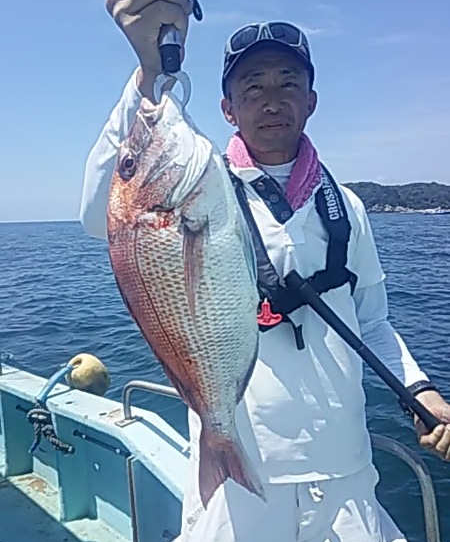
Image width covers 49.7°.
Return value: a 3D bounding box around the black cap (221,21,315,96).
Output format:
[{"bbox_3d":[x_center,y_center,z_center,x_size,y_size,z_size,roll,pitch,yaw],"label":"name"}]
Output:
[{"bbox_3d":[0.079,-0.408,0.927,0.178,0.138,0.262,-5,-1,6],"label":"black cap"}]

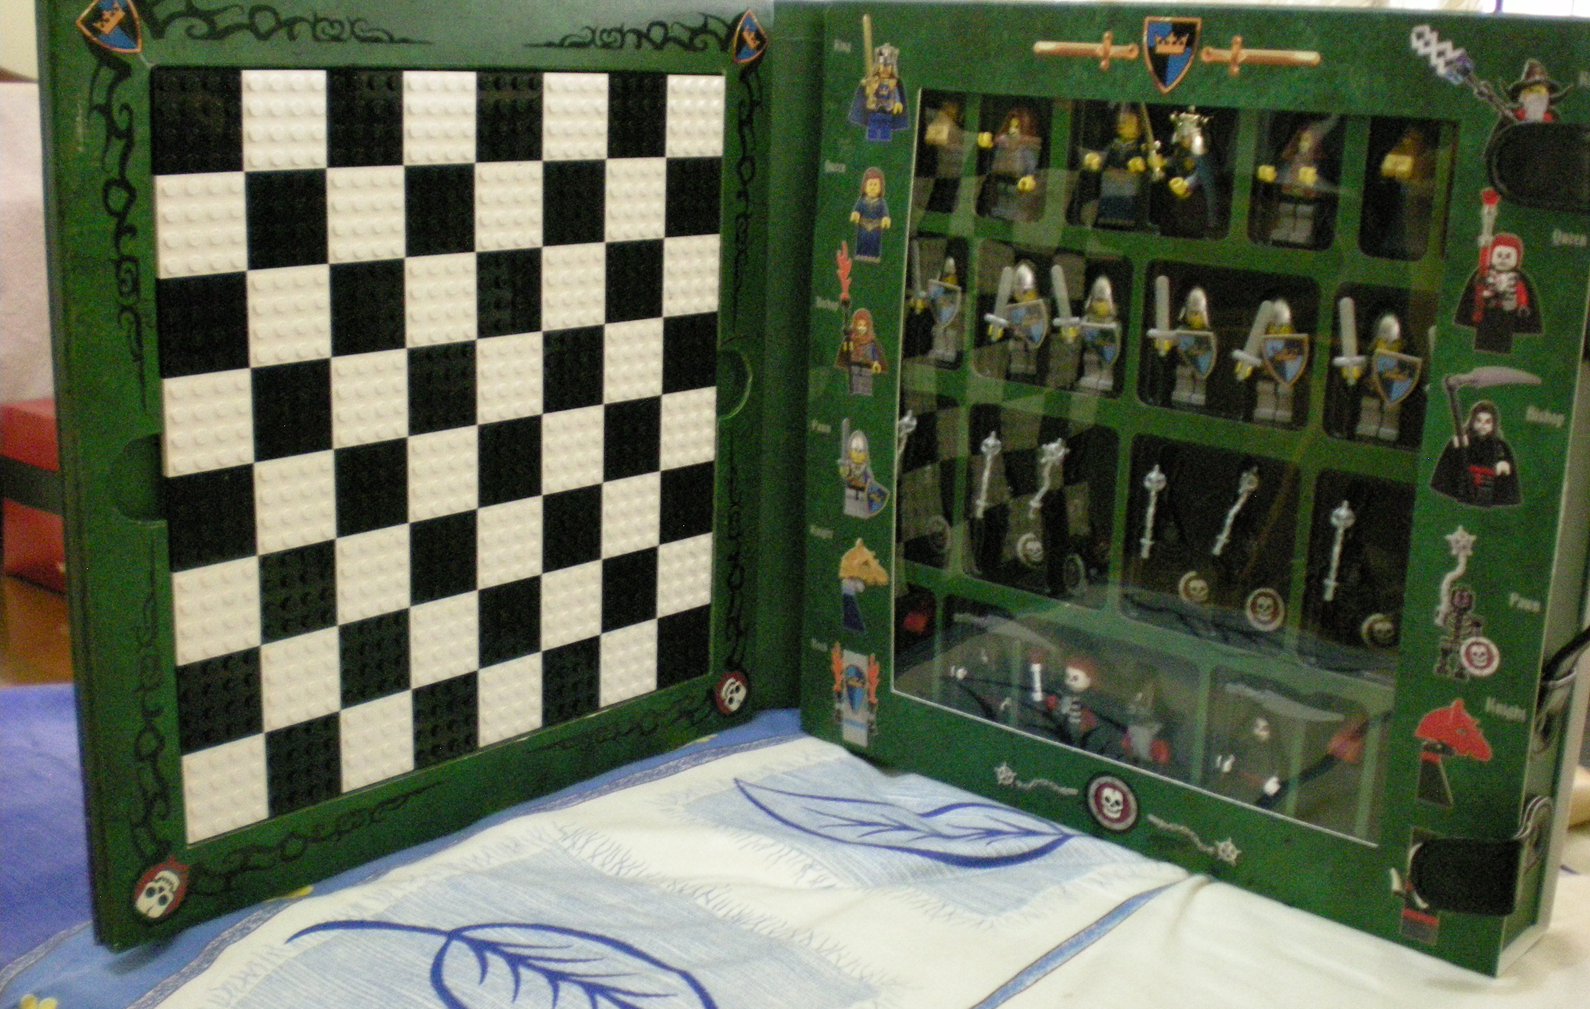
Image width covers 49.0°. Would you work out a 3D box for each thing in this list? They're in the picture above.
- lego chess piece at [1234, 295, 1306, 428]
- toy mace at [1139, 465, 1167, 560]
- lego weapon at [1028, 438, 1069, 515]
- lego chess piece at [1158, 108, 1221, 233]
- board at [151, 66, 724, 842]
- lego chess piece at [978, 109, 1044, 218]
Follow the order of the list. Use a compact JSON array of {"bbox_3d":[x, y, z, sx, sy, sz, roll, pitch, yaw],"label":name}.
[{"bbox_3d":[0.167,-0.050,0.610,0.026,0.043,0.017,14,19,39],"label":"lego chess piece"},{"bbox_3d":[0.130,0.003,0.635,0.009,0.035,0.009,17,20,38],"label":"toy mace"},{"bbox_3d":[0.100,-0.011,0.701,0.011,0.035,0.009,29,26,32],"label":"lego weapon"},{"bbox_3d":[0.140,-0.118,0.619,0.018,0.045,0.022,-7,17,-29],"label":"lego chess piece"},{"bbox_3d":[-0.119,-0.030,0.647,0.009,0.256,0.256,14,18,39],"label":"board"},{"bbox_3d":[0.083,-0.130,0.666,0.024,0.042,0.018,12,18,34],"label":"lego chess piece"}]

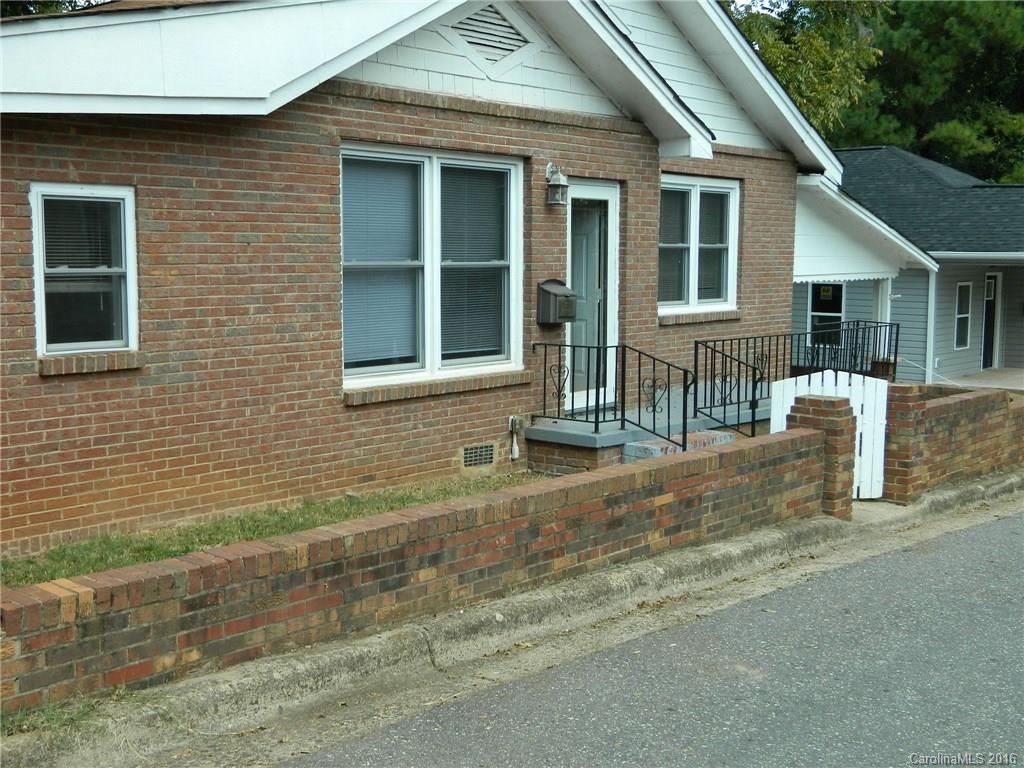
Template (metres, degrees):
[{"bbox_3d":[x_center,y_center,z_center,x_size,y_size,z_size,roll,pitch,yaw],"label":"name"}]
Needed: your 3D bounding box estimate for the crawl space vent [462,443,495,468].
[{"bbox_3d":[-0.280,0.597,10.080,0.045,0.191,0.371,6,8,40],"label":"crawl space vent"}]

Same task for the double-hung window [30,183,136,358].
[{"bbox_3d":[-2.557,-0.680,7.239,0.090,0.992,0.672,6,8,40],"label":"double-hung window"}]

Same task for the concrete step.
[{"bbox_3d":[1.503,0.582,10.755,0.362,0.196,1.226,6,8,40],"label":"concrete step"}]

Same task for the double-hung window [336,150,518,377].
[{"bbox_3d":[-0.604,-0.924,9.632,0.101,1.800,2.165,6,8,40],"label":"double-hung window"}]

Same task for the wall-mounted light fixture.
[{"bbox_3d":[0.404,-1.726,10.442,0.211,0.366,0.187,6,8,40],"label":"wall-mounted light fixture"}]

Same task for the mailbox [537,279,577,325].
[{"bbox_3d":[0.414,-0.715,10.602,0.176,0.392,0.377,6,8,40],"label":"mailbox"}]

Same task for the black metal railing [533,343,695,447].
[{"bbox_3d":[0.846,0.166,10.269,1.396,0.980,0.412,6,8,40],"label":"black metal railing"}]

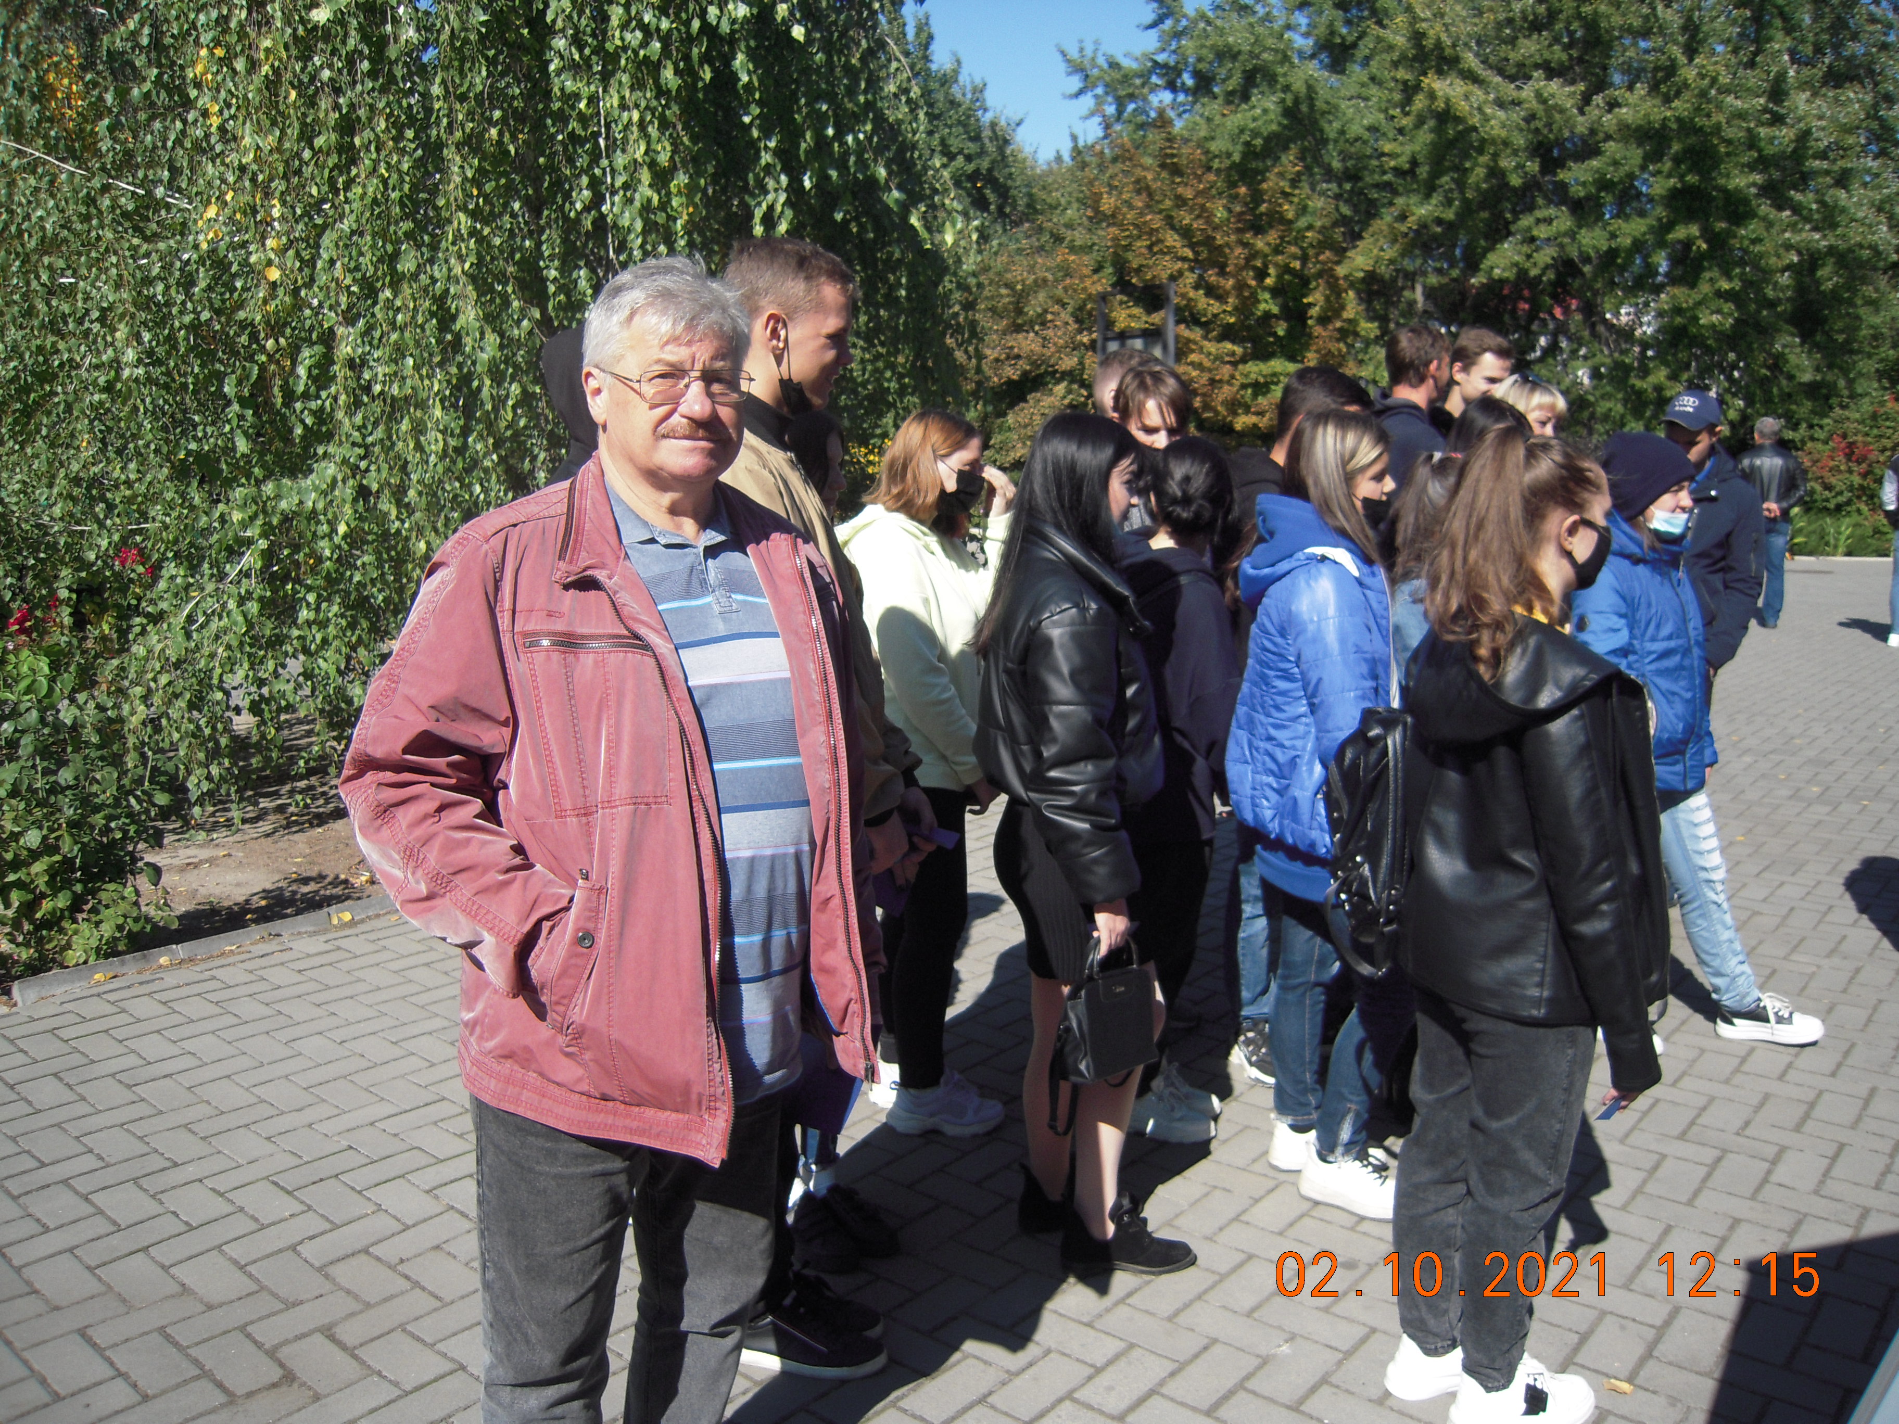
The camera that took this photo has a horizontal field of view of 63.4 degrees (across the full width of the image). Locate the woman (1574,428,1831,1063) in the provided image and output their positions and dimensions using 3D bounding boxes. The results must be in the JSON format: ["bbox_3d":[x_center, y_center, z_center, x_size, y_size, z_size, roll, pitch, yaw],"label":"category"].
[{"bbox_3d":[1.913,0.084,3.997,0.580,1.599,0.500,7,12,31],"label":"woman"}]

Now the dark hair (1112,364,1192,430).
[{"bbox_3d":[0.497,-0.748,3.776,0.200,0.210,0.230,-3,11,-16],"label":"dark hair"}]

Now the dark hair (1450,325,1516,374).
[{"bbox_3d":[1.530,-1.027,4.420,0.165,0.160,0.190,-7,12,-36],"label":"dark hair"}]

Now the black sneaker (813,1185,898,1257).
[{"bbox_3d":[-0.190,1.004,3.115,0.100,0.100,0.265,-8,13,-39],"label":"black sneaker"}]

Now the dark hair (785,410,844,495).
[{"bbox_3d":[-0.306,-0.499,3.120,0.210,0.250,0.180,3,10,13],"label":"dark hair"}]

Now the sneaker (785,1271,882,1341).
[{"bbox_3d":[-0.257,1.046,2.783,0.295,0.112,0.110,2,10,7],"label":"sneaker"}]

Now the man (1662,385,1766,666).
[{"bbox_3d":[2.513,-0.202,5.195,0.380,1.742,0.520,-6,12,-32],"label":"man"}]

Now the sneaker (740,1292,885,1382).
[{"bbox_3d":[-0.249,1.066,2.674,0.295,0.112,0.110,2,10,8],"label":"sneaker"}]

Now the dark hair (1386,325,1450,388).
[{"bbox_3d":[1.351,-1.022,4.420,0.195,0.190,0.165,-3,10,-16],"label":"dark hair"}]

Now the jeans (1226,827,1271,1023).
[{"bbox_3d":[0.862,0.381,3.849,0.270,0.900,0.360,2,10,12],"label":"jeans"}]

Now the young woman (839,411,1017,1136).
[{"bbox_3d":[-0.053,0.136,3.542,0.420,1.633,0.460,0,10,-2],"label":"young woman"}]

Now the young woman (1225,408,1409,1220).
[{"bbox_3d":[0.785,0.215,3.158,0.410,1.650,0.460,2,10,9],"label":"young woman"}]

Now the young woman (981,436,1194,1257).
[{"bbox_3d":[0.261,0.260,2.911,0.400,1.640,0.460,0,10,-3],"label":"young woman"}]

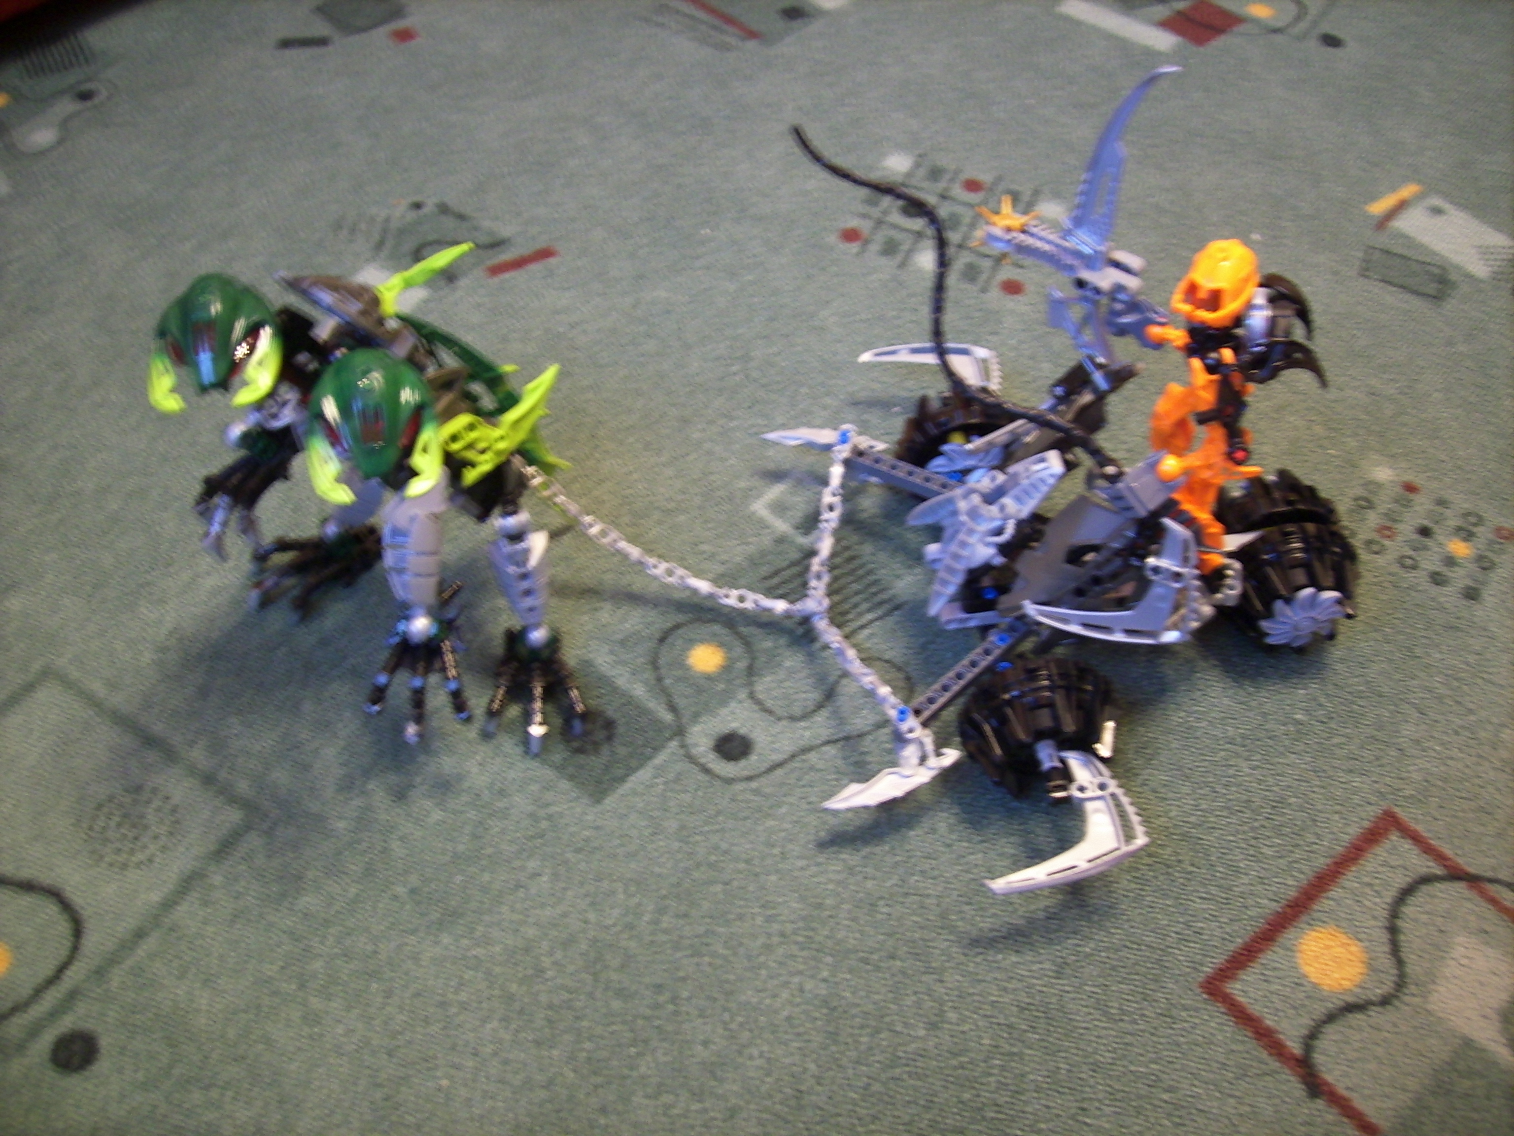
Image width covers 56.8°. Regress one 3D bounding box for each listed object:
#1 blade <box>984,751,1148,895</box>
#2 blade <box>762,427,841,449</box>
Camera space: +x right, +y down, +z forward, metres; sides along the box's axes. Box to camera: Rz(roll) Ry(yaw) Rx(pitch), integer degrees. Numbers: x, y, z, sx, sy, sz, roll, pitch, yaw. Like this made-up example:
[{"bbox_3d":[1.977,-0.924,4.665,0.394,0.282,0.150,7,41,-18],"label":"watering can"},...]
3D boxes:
[{"bbox_3d":[0.109,0.090,0.502,0.064,0.009,0.046,-4,66,-6],"label":"blade"},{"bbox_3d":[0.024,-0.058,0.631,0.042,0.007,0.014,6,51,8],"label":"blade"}]

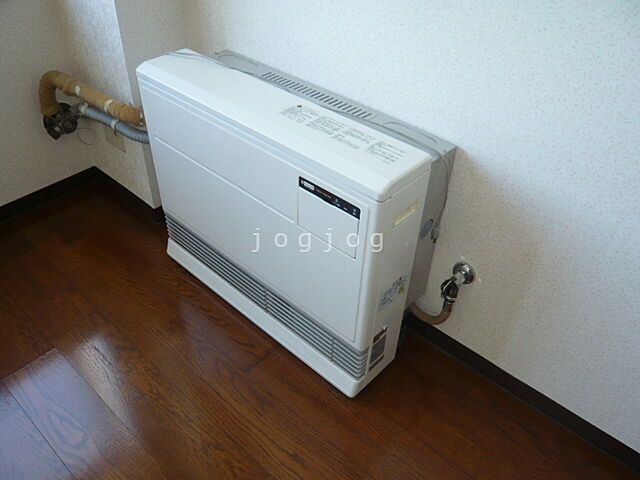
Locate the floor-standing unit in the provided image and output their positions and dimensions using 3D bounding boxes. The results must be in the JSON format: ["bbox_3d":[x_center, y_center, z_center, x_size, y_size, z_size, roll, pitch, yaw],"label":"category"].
[{"bbox_3d":[-0.089,-0.072,1.215,0.694,0.545,0.250,32,48,31],"label":"floor-standing unit"}]

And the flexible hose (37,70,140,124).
[{"bbox_3d":[-0.707,-0.423,1.623,0.450,0.135,0.125,21,43,20],"label":"flexible hose"}]

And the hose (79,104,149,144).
[{"bbox_3d":[-0.653,-0.373,1.632,0.345,0.065,0.080,25,45,25],"label":"hose"}]

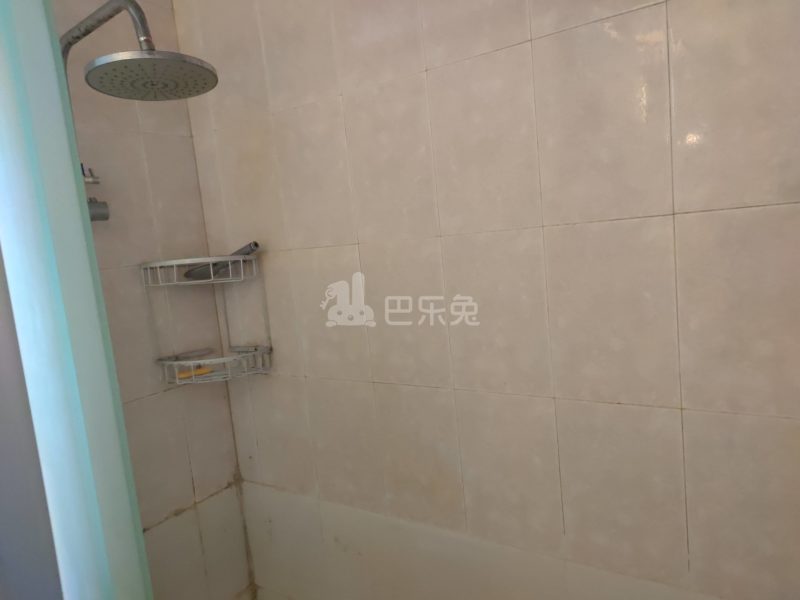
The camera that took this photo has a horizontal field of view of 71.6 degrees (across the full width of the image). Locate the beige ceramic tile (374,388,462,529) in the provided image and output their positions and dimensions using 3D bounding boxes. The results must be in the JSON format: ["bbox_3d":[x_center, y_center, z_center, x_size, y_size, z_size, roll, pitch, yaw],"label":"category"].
[{"bbox_3d":[0.041,0.326,1.167,0.200,0.300,0.010,-1,8,34],"label":"beige ceramic tile"}]

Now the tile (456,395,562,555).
[{"bbox_3d":[0.209,0.323,1.055,0.200,0.300,0.010,-1,8,34],"label":"tile"}]

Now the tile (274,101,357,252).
[{"bbox_3d":[-0.183,-0.267,1.205,0.200,0.300,0.010,-1,8,34],"label":"tile"}]

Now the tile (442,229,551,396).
[{"bbox_3d":[0.181,0.025,1.028,0.202,0.304,0.010,-1,8,34],"label":"tile"}]

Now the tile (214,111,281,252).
[{"bbox_3d":[-0.350,-0.264,1.321,0.200,0.300,0.010,-1,8,34],"label":"tile"}]

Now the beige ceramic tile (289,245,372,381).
[{"bbox_3d":[-0.155,0.031,1.253,0.202,0.304,0.010,-1,8,34],"label":"beige ceramic tile"}]

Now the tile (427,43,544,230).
[{"bbox_3d":[0.149,-0.273,0.982,0.200,0.300,0.010,-1,8,34],"label":"tile"}]

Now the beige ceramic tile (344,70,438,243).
[{"bbox_3d":[-0.018,-0.270,1.096,0.200,0.300,0.010,-1,8,34],"label":"beige ceramic tile"}]

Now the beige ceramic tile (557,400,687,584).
[{"bbox_3d":[0.374,0.320,0.941,0.200,0.300,0.010,-1,8,34],"label":"beige ceramic tile"}]

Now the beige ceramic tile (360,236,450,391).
[{"bbox_3d":[0.013,0.028,1.140,0.202,0.304,0.010,-1,8,34],"label":"beige ceramic tile"}]

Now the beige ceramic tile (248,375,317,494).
[{"bbox_3d":[-0.289,0.333,1.390,0.200,0.300,0.010,-1,8,34],"label":"beige ceramic tile"}]

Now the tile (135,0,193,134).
[{"bbox_3d":[-0.584,-0.551,1.335,0.010,0.304,0.142,-1,8,34],"label":"tile"}]

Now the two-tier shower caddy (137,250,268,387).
[{"bbox_3d":[-0.460,0.048,1.360,0.264,0.300,0.180,-7,7,-11],"label":"two-tier shower caddy"}]

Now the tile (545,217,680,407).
[{"bbox_3d":[0.345,0.022,0.907,0.200,0.300,0.010,-1,8,34],"label":"tile"}]

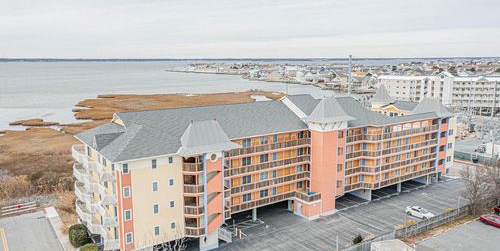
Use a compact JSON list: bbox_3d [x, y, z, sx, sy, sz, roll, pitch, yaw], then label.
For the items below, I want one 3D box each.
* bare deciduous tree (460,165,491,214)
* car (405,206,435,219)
[{"bbox_3d":[38.600,11.050,66.500,5.100,8.500,5.000,0,10,0],"label":"bare deciduous tree"},{"bbox_3d":[28.800,14.720,66.150,4.620,1.430,1.830,8,13,38],"label":"car"}]

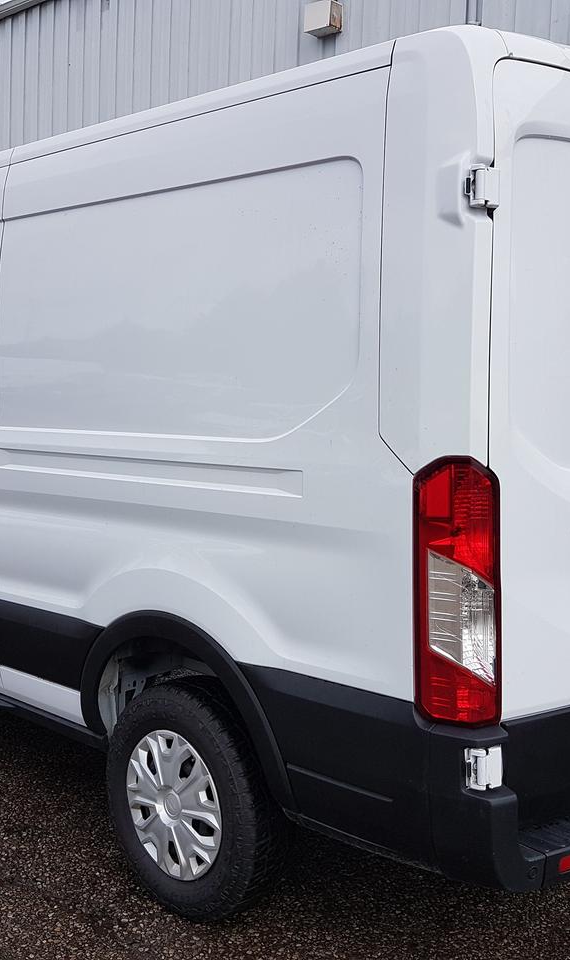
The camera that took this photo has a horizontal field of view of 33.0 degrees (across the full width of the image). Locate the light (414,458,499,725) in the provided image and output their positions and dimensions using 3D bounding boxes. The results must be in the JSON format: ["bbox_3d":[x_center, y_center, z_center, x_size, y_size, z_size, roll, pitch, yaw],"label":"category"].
[{"bbox_3d":[0.378,0.246,2.070,0.115,0.560,0.160,-4,7,-38],"label":"light"}]

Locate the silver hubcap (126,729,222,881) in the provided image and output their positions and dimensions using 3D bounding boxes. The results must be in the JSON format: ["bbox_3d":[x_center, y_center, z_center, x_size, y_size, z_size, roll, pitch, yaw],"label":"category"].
[{"bbox_3d":[-0.325,0.948,2.816,0.438,0.438,0.070,6,8,43],"label":"silver hubcap"}]

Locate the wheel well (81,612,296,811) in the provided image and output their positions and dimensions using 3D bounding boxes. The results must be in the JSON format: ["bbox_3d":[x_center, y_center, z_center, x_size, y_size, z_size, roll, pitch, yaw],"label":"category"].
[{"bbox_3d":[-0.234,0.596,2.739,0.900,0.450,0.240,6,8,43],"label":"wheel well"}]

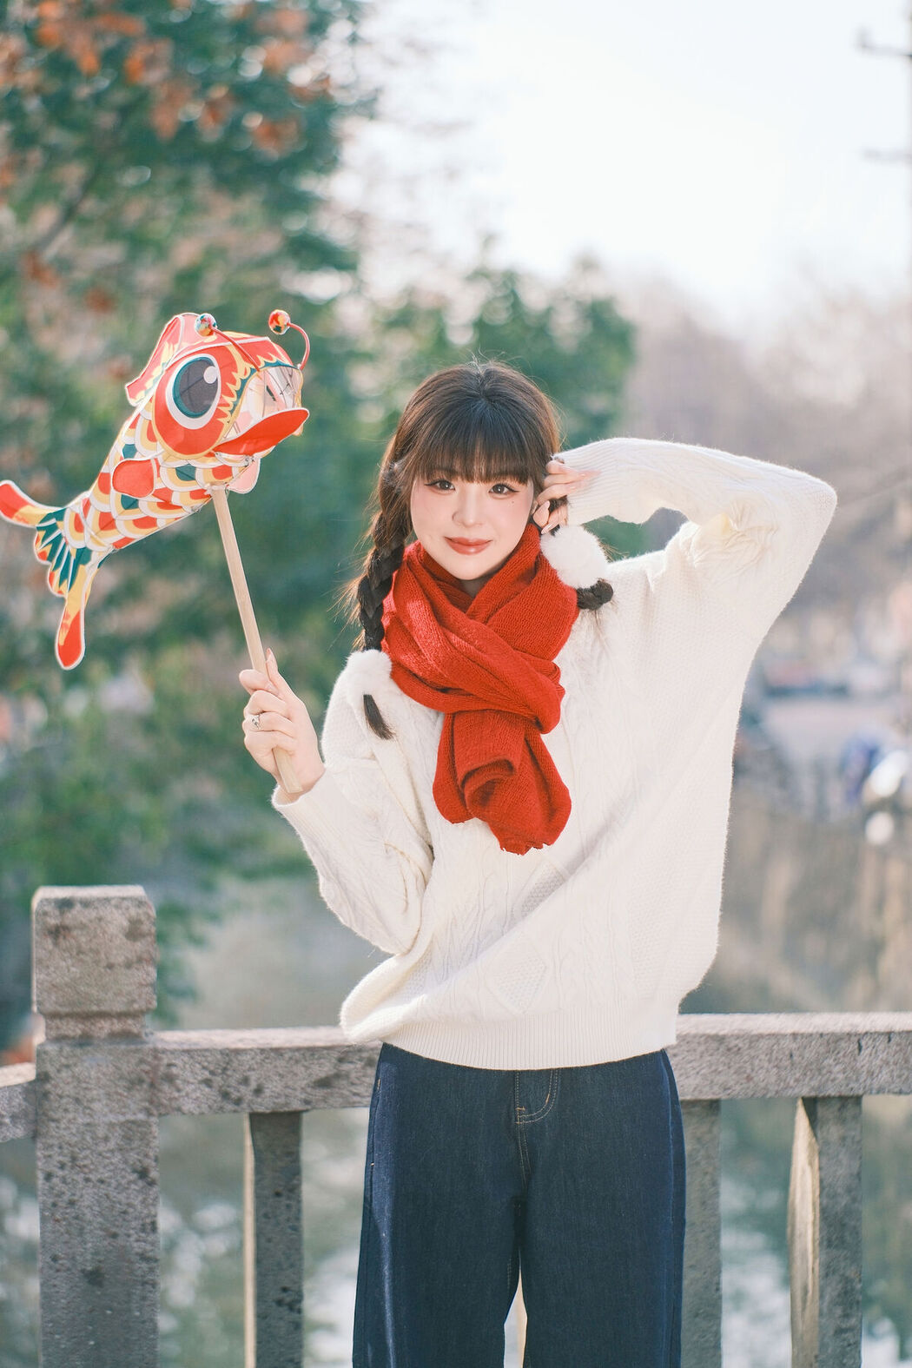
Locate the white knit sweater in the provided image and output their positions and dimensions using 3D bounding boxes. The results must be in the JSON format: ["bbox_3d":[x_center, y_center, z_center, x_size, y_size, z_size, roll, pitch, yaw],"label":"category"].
[{"bbox_3d":[0.107,0.074,3.080,0.600,0.680,0.360,0,2,3],"label":"white knit sweater"}]

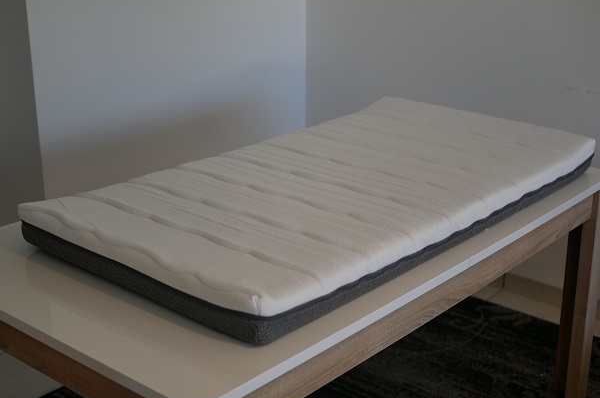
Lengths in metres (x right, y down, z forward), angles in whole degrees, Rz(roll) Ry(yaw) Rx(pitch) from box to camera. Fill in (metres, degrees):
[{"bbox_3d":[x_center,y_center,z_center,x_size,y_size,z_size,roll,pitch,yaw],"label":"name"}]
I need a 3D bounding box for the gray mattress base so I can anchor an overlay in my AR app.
[{"bbox_3d":[0.117,-0.011,2.184,0.708,0.060,1.403,15,23,38],"label":"gray mattress base"}]

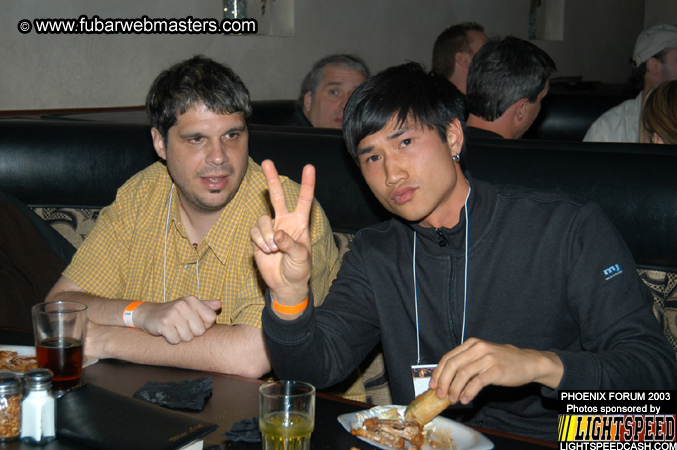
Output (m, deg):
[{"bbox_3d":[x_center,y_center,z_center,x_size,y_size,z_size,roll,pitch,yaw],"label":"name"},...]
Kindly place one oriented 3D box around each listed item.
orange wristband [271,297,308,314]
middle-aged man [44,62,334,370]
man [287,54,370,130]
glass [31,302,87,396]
[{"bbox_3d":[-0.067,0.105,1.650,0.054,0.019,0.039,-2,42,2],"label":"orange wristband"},{"bbox_3d":[-0.265,0.326,2.028,0.580,1.210,0.670,3,9,21],"label":"middle-aged man"},{"bbox_3d":[-0.010,0.151,3.226,0.520,1.220,0.680,-1,8,-5],"label":"man"},{"bbox_3d":[-0.405,0.181,1.720,0.081,0.124,0.081,0,8,0],"label":"glass"}]

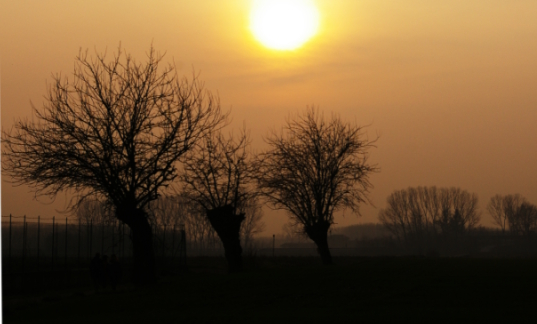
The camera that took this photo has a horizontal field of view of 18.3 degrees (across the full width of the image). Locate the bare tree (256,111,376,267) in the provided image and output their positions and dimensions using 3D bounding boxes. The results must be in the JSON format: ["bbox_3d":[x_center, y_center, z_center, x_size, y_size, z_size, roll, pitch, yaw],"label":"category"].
[{"bbox_3d":[4.700,2.350,167.000,12.200,15.800,12.200,0,-3,0],"label":"bare tree"}]

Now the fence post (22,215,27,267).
[{"bbox_3d":[-10.360,3.401,71.000,0.090,2.300,0.090,0,-3,0],"label":"fence post"}]

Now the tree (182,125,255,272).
[{"bbox_3d":[-3.550,2.717,121.000,5.500,10.600,5.500,0,-3,0],"label":"tree"}]

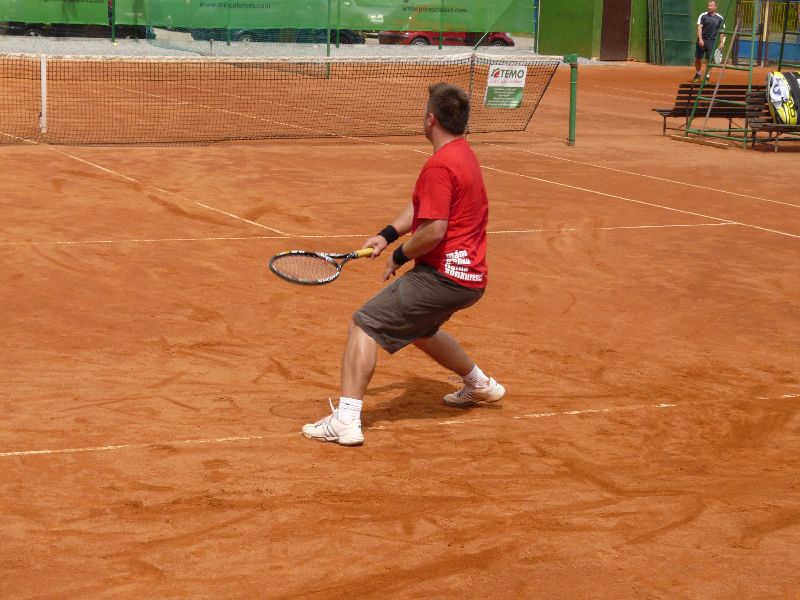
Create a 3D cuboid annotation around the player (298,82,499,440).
[{"bbox_3d":[0.070,-0.205,8.170,0.720,1.480,1.120,7,11,26],"label":"player"}]

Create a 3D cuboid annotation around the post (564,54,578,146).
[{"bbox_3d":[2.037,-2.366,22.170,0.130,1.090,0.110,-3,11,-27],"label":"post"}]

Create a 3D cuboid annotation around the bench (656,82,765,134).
[{"bbox_3d":[4.071,-2.479,24.495,1.450,0.730,0.600,-3,11,-27],"label":"bench"}]

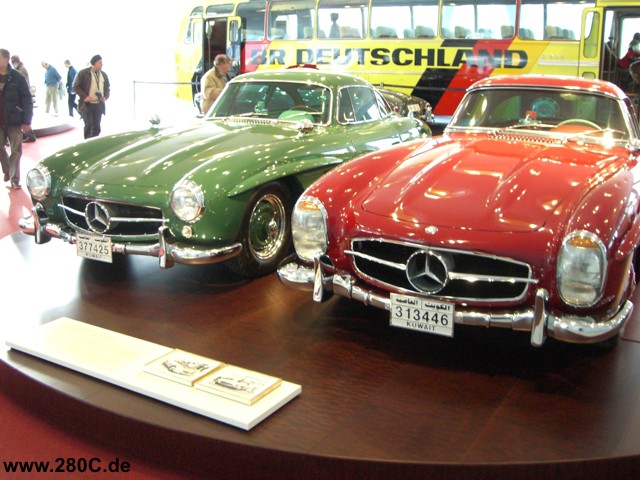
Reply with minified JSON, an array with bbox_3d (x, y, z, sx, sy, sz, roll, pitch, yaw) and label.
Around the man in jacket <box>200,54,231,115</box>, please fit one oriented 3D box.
[{"bbox_3d":[-1.532,-1.920,10.500,0.500,1.710,0.550,7,16,26],"label":"man in jacket"}]

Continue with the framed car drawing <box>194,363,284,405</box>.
[{"bbox_3d":[-0.350,0.625,3.038,0.300,0.025,0.220,9,17,30],"label":"framed car drawing"}]

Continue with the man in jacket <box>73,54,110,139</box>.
[{"bbox_3d":[-3.563,-2.078,11.100,0.620,1.720,0.420,-10,18,-36],"label":"man in jacket"}]

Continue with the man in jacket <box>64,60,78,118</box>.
[{"bbox_3d":[-7.010,-4.263,19.900,0.600,1.670,0.500,-4,15,-17],"label":"man in jacket"}]

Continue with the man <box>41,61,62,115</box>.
[{"bbox_3d":[-7.781,-4.391,20.400,0.650,1.600,0.520,-3,15,-14],"label":"man"}]

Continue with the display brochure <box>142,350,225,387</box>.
[{"bbox_3d":[-0.618,0.581,3.206,0.300,0.025,0.220,9,17,30],"label":"display brochure"}]

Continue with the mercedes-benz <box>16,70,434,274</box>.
[{"bbox_3d":[-0.263,-0.774,6.095,1.790,1.300,4.520,8,16,29],"label":"mercedes-benz"}]

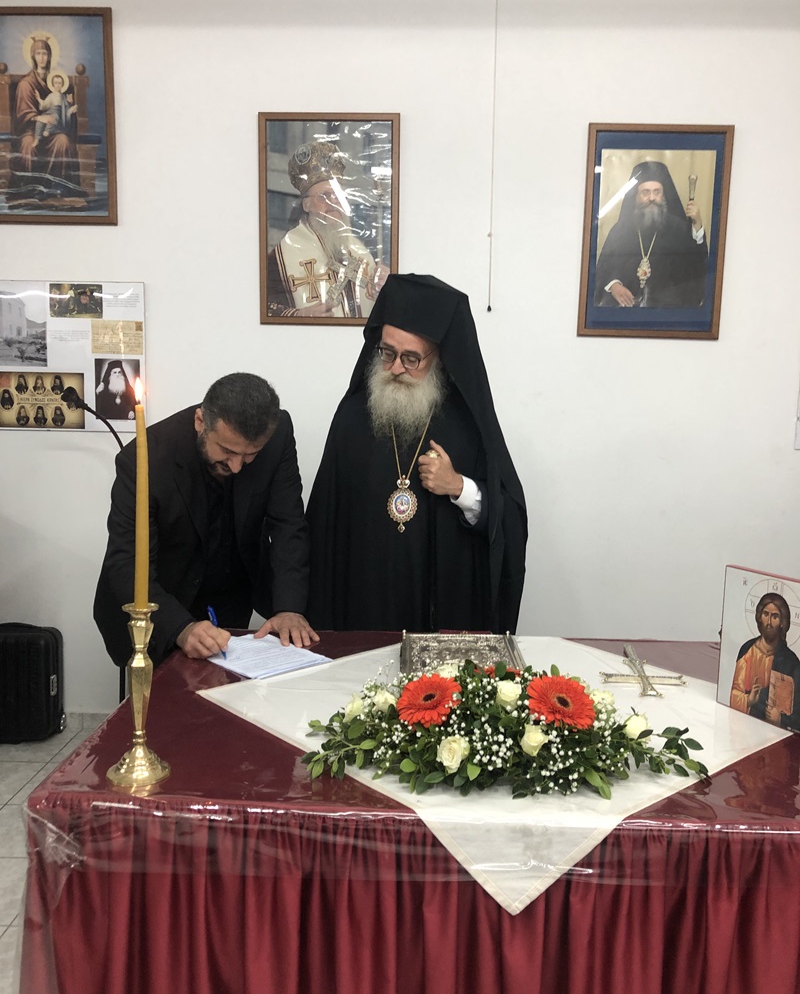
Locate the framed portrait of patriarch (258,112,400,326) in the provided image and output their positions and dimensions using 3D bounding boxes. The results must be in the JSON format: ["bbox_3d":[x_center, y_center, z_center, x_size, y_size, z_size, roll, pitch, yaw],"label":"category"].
[{"bbox_3d":[-0.273,-1.067,3.349,0.540,0.792,0.025,1,9,2],"label":"framed portrait of patriarch"}]

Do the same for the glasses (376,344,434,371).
[{"bbox_3d":[0.039,-0.412,2.380,0.142,0.047,0.145,20,36,28],"label":"glasses"}]

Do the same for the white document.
[{"bbox_3d":[-0.346,0.383,2.121,0.220,0.012,0.297,-4,8,-41],"label":"white document"}]

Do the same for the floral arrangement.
[{"bbox_3d":[0.194,0.378,1.569,0.685,0.155,0.400,1,6,2],"label":"floral arrangement"}]

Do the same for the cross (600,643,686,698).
[{"bbox_3d":[0.551,0.399,1.985,0.188,0.036,0.315,1,6,5],"label":"cross"}]

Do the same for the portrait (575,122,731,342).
[{"bbox_3d":[0.980,-1.014,3.325,0.545,0.795,0.025,2,8,2],"label":"portrait"}]

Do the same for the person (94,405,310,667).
[{"bbox_3d":[-0.526,0.387,2.414,0.580,1.450,0.700,-1,6,-14],"label":"person"}]

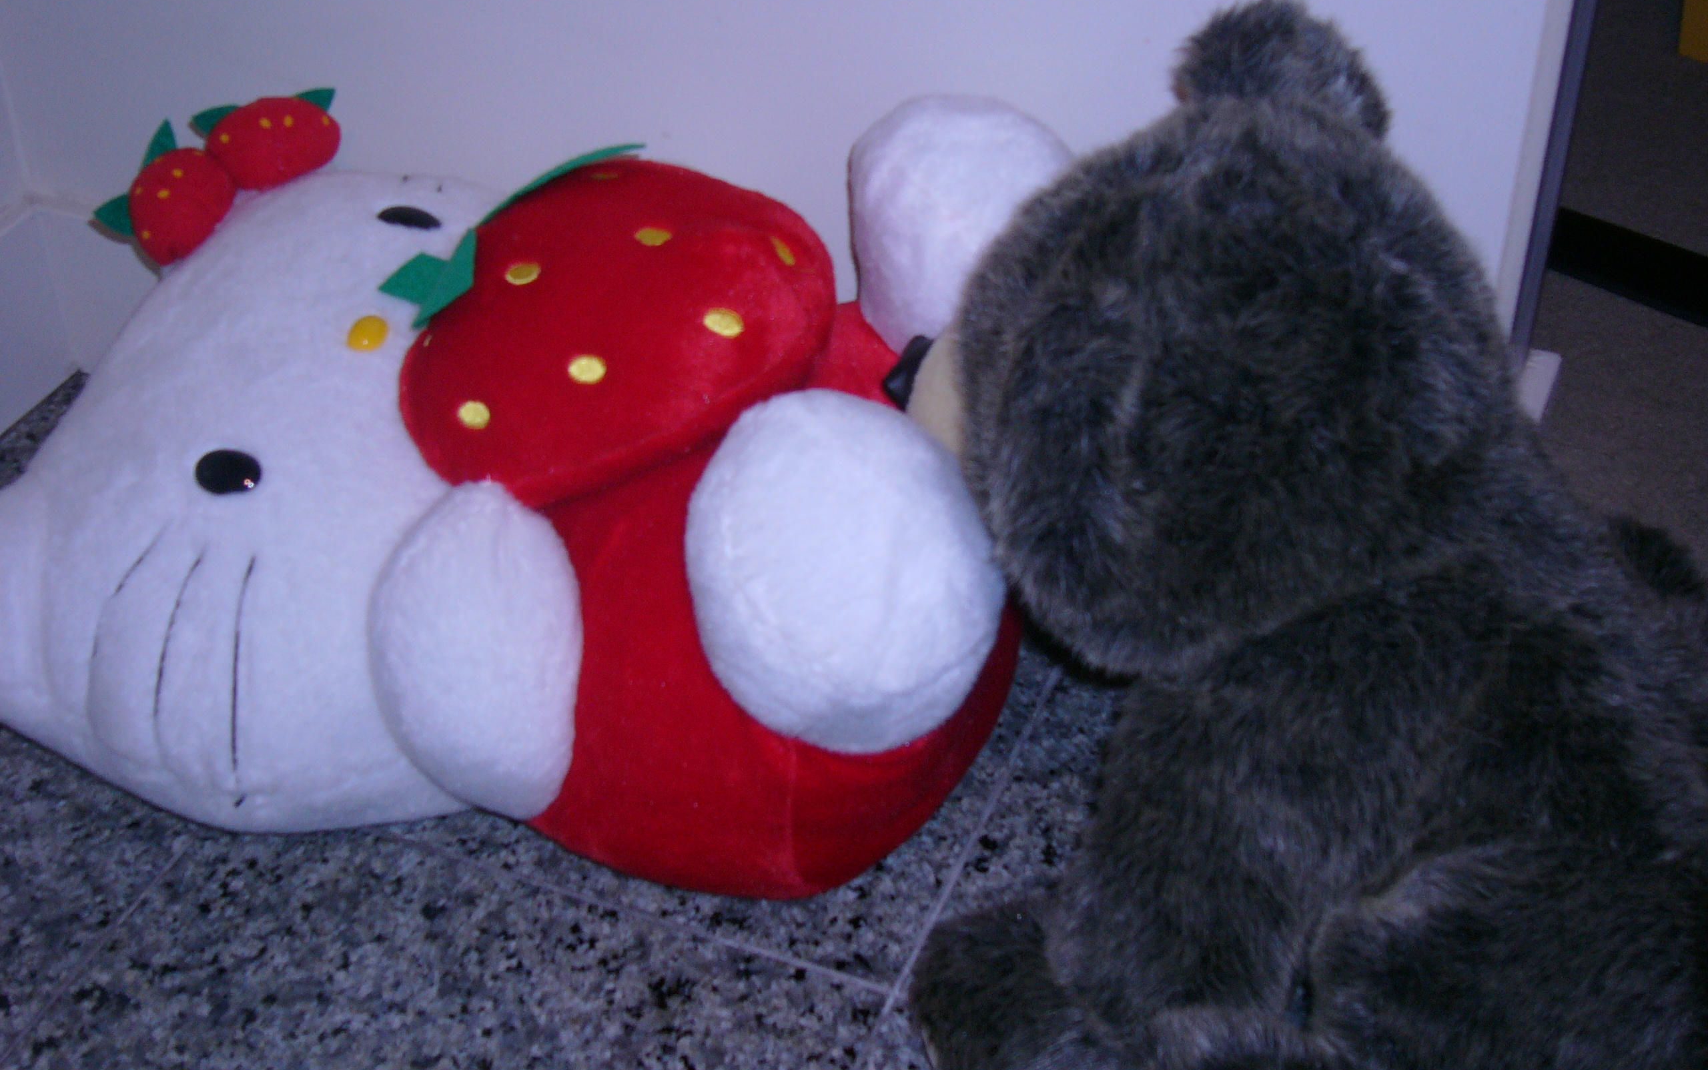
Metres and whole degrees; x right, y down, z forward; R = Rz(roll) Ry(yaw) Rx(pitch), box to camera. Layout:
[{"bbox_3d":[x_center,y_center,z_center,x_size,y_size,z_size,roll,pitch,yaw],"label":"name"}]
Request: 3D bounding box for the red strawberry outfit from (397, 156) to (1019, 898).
[{"bbox_3d":[-0.050,-0.007,0.887,0.250,0.245,0.245,10,49,15],"label":"red strawberry outfit"}]

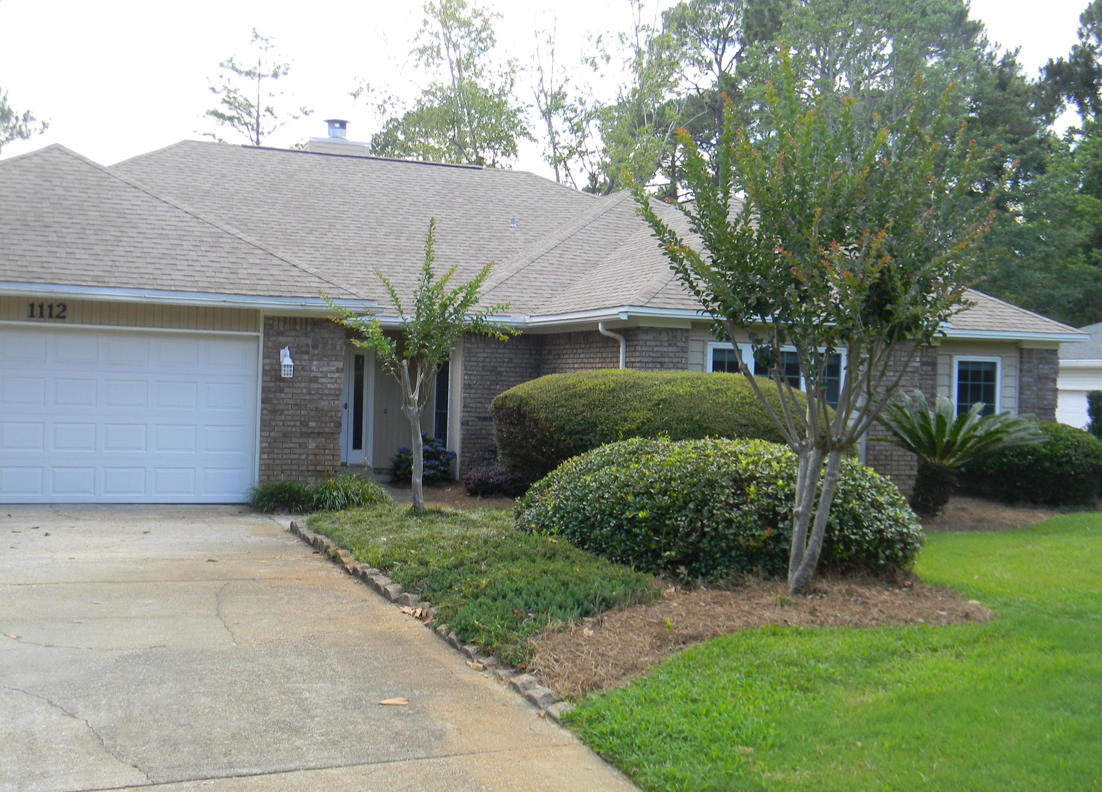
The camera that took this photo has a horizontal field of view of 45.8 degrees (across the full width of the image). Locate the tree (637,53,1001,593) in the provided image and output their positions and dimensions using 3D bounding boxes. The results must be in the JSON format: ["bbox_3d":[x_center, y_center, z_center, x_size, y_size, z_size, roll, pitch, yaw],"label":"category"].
[{"bbox_3d":[2.150,-0.578,10.500,2.850,4.300,2.750,2,0,12],"label":"tree"}]

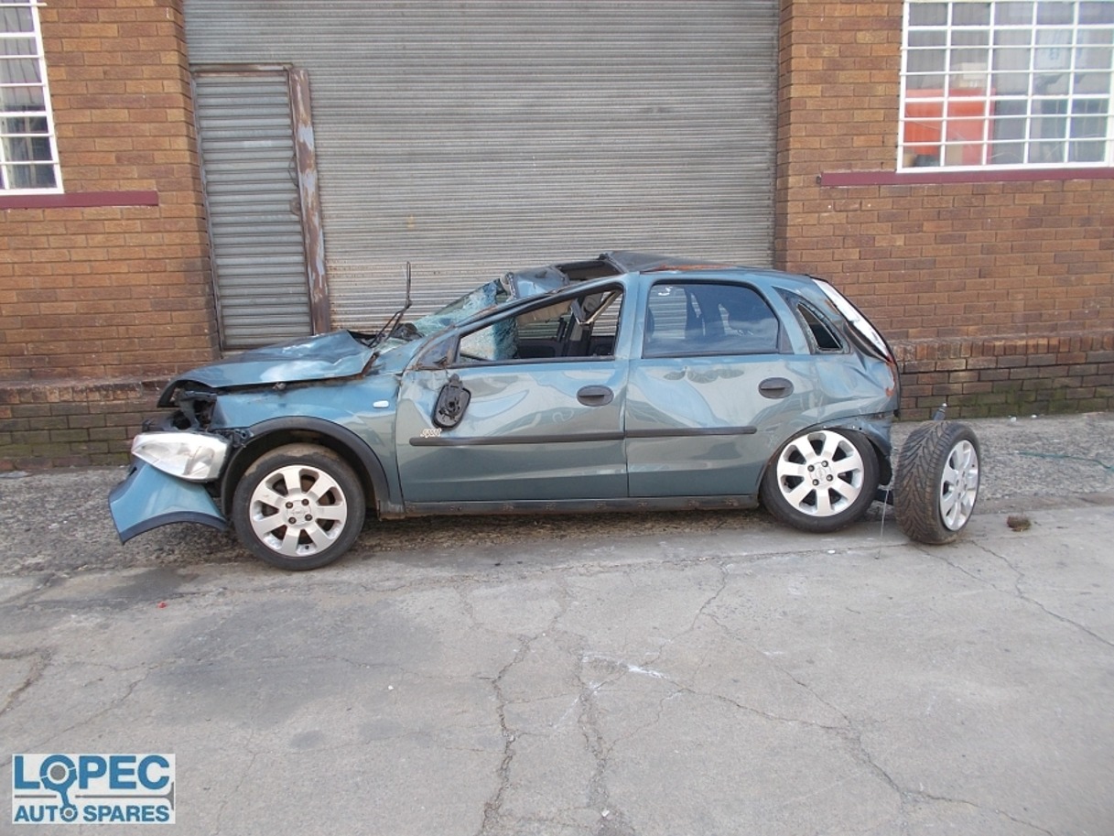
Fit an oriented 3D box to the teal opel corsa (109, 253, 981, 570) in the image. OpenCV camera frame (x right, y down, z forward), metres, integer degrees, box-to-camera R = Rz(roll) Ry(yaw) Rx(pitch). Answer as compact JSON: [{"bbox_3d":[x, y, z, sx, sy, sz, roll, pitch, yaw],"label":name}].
[{"bbox_3d":[-0.129,-0.181,4.597,3.910,1.410,1.720,-1,10,-5],"label":"teal opel corsa"}]

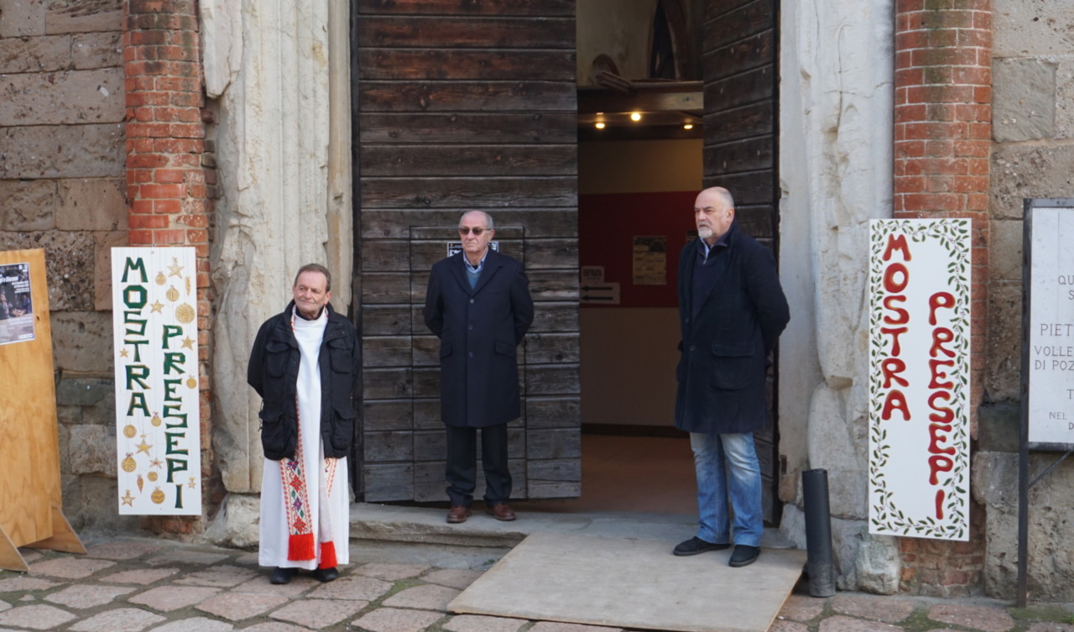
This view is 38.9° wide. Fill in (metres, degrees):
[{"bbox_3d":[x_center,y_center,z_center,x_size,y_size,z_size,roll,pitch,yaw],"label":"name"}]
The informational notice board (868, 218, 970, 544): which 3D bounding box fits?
[{"bbox_3d":[1.839,0.304,7.313,0.475,1.537,0.020,1,4,21],"label":"informational notice board"}]

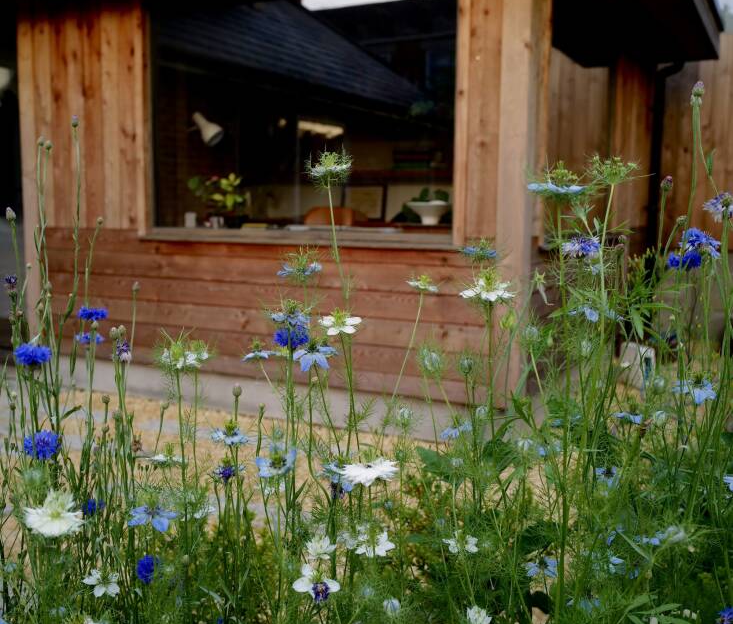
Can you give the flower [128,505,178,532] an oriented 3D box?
[{"bbox_3d":[-0.204,0.198,0.820,0.046,0.016,0.046,-1,6,-14],"label":"flower"}]

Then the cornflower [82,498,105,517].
[{"bbox_3d":[-0.336,0.240,1.050,0.028,0.021,0.027,-1,7,-18],"label":"cornflower"}]

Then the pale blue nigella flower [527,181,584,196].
[{"bbox_3d":[0.155,-0.102,0.700,0.046,0.012,0.046,2,6,12],"label":"pale blue nigella flower"}]

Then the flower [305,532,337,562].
[{"bbox_3d":[-0.053,0.269,0.980,0.037,0.026,0.037,0,14,-3],"label":"flower"}]

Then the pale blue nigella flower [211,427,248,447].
[{"bbox_3d":[-0.156,0.142,0.970,0.043,0.020,0.043,0,11,-9],"label":"pale blue nigella flower"}]

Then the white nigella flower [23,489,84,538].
[{"bbox_3d":[-0.249,0.160,0.680,0.046,0.027,0.046,-2,19,-20],"label":"white nigella flower"}]

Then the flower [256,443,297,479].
[{"bbox_3d":[-0.098,0.163,0.930,0.043,0.028,0.043,0,16,-6],"label":"flower"}]

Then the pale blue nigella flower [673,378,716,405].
[{"bbox_3d":[0.353,0.086,0.920,0.046,0.022,0.046,3,17,21],"label":"pale blue nigella flower"}]

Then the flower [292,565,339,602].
[{"bbox_3d":[-0.043,0.235,0.740,0.041,0.024,0.041,0,32,-3],"label":"flower"}]

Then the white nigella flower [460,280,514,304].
[{"bbox_3d":[0.105,-0.018,0.740,0.046,0.018,0.046,1,6,8],"label":"white nigella flower"}]

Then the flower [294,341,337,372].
[{"bbox_3d":[-0.053,0.045,0.870,0.045,0.025,0.045,0,11,-3],"label":"flower"}]

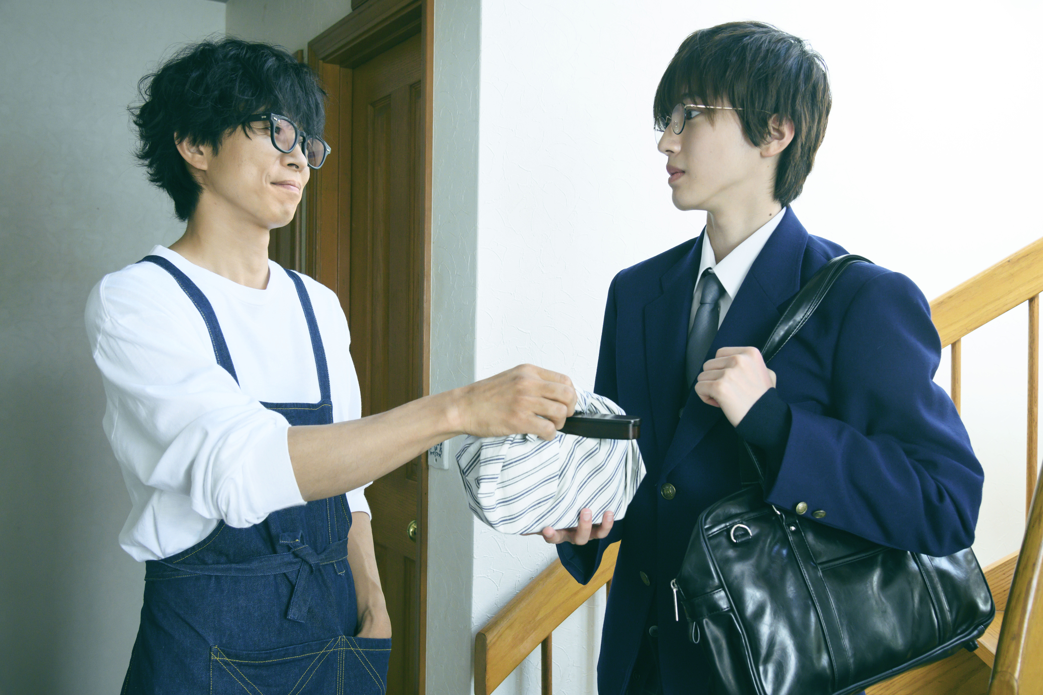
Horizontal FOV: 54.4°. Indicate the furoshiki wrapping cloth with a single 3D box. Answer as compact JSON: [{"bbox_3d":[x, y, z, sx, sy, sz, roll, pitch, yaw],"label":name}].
[{"bbox_3d":[0.036,0.138,1.250,0.200,0.162,0.140,1,0,-22],"label":"furoshiki wrapping cloth"}]

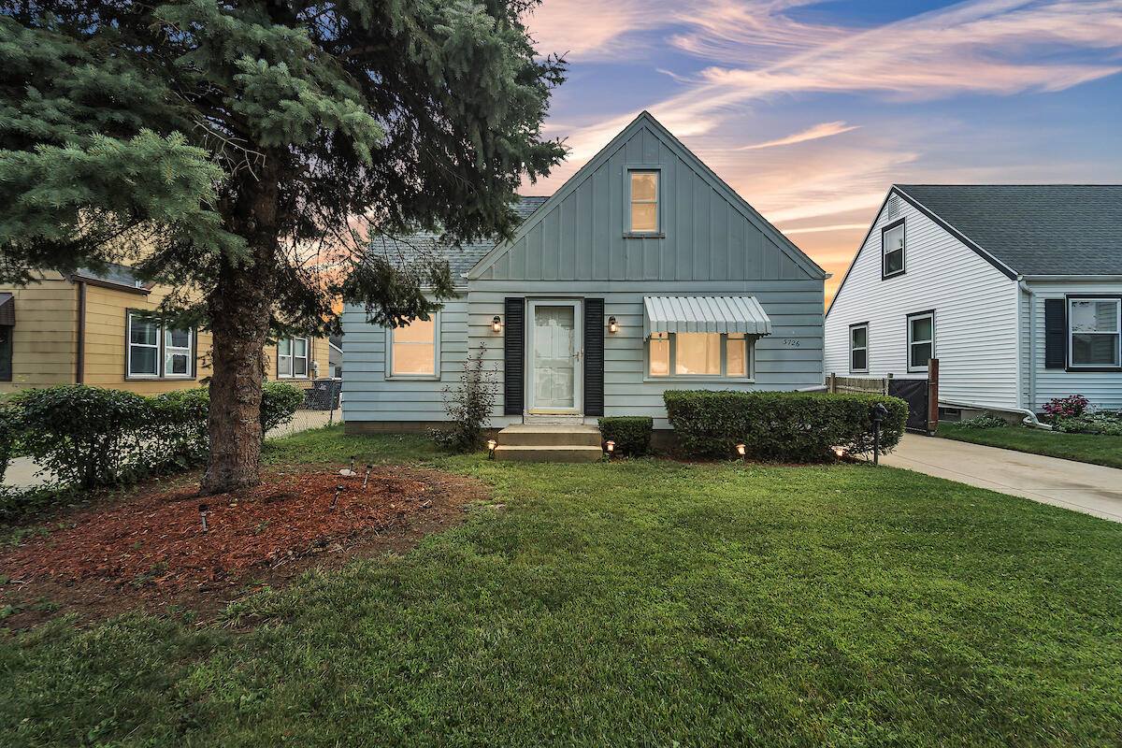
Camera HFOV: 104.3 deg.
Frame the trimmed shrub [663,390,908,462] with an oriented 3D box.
[{"bbox_3d":[3.380,0.790,6.800,3.480,1.030,0.920,0,-1,0],"label":"trimmed shrub"}]

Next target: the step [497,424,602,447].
[{"bbox_3d":[-0.140,1.010,7.220,1.540,0.210,1.130,0,-1,0],"label":"step"}]

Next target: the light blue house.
[{"bbox_3d":[0.130,-1.840,11.950,9.350,6.400,8.500,0,-1,0],"label":"light blue house"}]

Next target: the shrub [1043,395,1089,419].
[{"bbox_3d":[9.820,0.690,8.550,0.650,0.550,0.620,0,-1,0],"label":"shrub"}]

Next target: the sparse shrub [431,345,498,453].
[{"bbox_3d":[-1.600,0.400,7.250,1.020,1.760,0.880,0,-1,0],"label":"sparse shrub"}]

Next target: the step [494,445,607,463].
[{"bbox_3d":[-0.170,1.200,6.520,1.570,0.200,0.330,0,-1,0],"label":"step"}]

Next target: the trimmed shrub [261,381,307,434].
[{"bbox_3d":[-5.550,0.720,8.300,1.200,1.120,1.200,0,-1,0],"label":"trimmed shrub"}]

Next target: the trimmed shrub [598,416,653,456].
[{"bbox_3d":[1.040,0.985,7.000,0.800,0.610,0.720,0,-1,0],"label":"trimmed shrub"}]

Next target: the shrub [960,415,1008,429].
[{"bbox_3d":[9.020,1.010,9.350,0.500,0.300,0.720,0,-1,0],"label":"shrub"}]

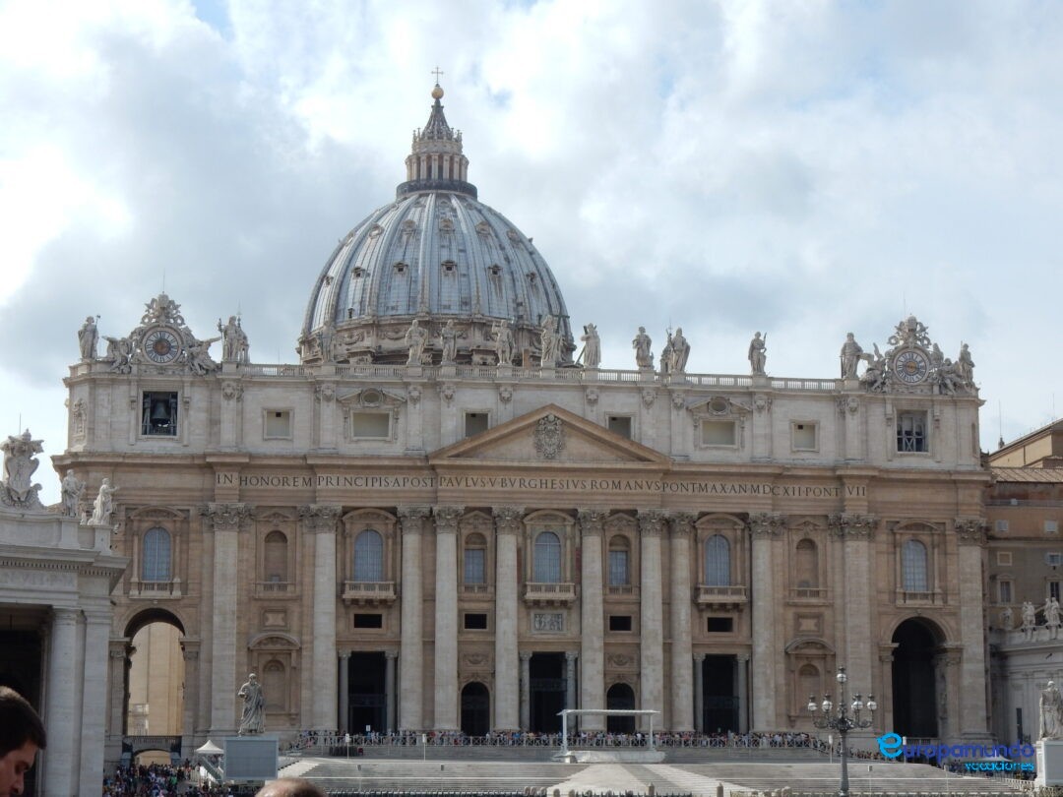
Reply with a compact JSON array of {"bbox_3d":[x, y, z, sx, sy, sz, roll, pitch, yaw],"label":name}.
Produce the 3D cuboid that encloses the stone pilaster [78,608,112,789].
[{"bbox_3d":[-29.431,20.505,147.000,1.600,12.286,1.200,6,-11,-30],"label":"stone pilaster"}]

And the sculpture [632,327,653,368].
[{"bbox_3d":[14.282,-6.670,281.215,2.350,5.500,1.700,1,-10,-9],"label":"sculpture"}]

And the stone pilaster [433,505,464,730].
[{"bbox_3d":[-10.000,26.570,262.210,3.570,27.620,3.000,1,-10,-9],"label":"stone pilaster"}]

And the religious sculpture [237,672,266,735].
[{"bbox_3d":[-24.260,26.520,189.240,2.400,5.550,1.900,1,-10,-8],"label":"religious sculpture"}]

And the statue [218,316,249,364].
[{"bbox_3d":[-36.799,-7.190,268.809,3.463,5.996,2.200,1,-10,-8],"label":"statue"}]

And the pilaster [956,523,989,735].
[{"bbox_3d":[55.670,28.980,274.970,4.430,27.720,2.000,1,-10,-9],"label":"pilaster"}]

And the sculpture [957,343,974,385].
[{"bbox_3d":[55.990,-4.380,280.910,2.050,5.680,1.800,1,-10,-8],"label":"sculpture"}]

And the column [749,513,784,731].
[{"bbox_3d":[29.150,27.900,270.480,4.190,27.760,3.000,1,-10,-8],"label":"column"}]

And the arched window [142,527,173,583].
[{"bbox_3d":[-45.951,19.135,267.518,3.571,6.532,0.600,1,-10,-9],"label":"arched window"}]

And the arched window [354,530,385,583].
[{"bbox_3d":[-19.933,19.328,268.012,3.569,6.366,0.700,1,-10,-8],"label":"arched window"}]

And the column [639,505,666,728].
[{"bbox_3d":[14.710,27.310,265.920,3.430,27.290,3.000,1,-10,-9],"label":"column"}]

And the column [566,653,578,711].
[{"bbox_3d":[4.860,35.980,265.680,1.460,10.110,1.400,1,-10,-9],"label":"column"}]

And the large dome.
[{"bbox_3d":[-17.903,-30.148,414.880,51.886,61.397,51.886,1,-10,-8],"label":"large dome"}]

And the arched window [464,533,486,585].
[{"bbox_3d":[-6.910,19.540,266.360,2.910,6.510,0.700,1,-10,-9],"label":"arched window"}]

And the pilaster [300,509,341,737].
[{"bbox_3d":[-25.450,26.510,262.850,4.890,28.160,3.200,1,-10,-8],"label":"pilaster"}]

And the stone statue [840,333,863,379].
[{"bbox_3d":[40.780,-5.470,278.400,2.840,5.890,1.800,1,-10,-8],"label":"stone statue"}]

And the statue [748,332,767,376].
[{"bbox_3d":[28.670,-5.690,276.690,2.080,5.850,1.800,1,-10,-8],"label":"statue"}]

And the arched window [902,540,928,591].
[{"bbox_3d":[48.899,21.280,278.105,3.389,6.541,0.700,1,-10,-8],"label":"arched window"}]

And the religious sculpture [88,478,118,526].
[{"bbox_3d":[-28.866,7.001,147.000,1.600,3.204,1.500,9,-13,-42],"label":"religious sculpture"}]

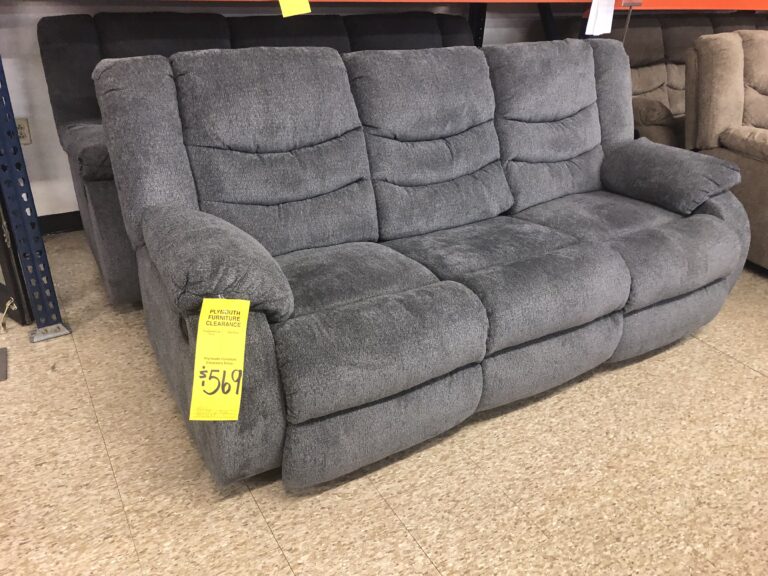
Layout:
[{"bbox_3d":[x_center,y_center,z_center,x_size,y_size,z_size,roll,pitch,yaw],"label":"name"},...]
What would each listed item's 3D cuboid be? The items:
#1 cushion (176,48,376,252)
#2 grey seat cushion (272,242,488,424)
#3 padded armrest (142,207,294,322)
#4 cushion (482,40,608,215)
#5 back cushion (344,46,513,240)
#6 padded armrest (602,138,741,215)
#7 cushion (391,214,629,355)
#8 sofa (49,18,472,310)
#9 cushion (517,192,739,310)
[{"bbox_3d":[-0.368,-0.456,2.104,0.625,0.660,0.230,-14,13,-28],"label":"cushion"},{"bbox_3d":[-0.116,0.064,1.877,0.625,0.210,0.655,-14,33,-28],"label":"grey seat cushion"},{"bbox_3d":[-0.476,-0.067,1.693,0.280,0.190,0.505,-14,33,-28],"label":"padded armrest"},{"bbox_3d":[0.699,-0.716,2.691,0.625,0.660,0.230,-14,13,-28],"label":"cushion"},{"bbox_3d":[0.166,-0.586,2.397,0.620,0.660,0.230,-14,13,-28],"label":"back cushion"},{"bbox_3d":[1.214,-0.477,2.631,0.270,0.190,0.515,-14,33,-28],"label":"padded armrest"},{"bbox_3d":[0.417,-0.066,2.171,0.620,0.210,0.655,-14,33,-28],"label":"cushion"},{"bbox_3d":[-0.324,-0.726,2.948,2.140,1.020,0.950,-14,33,-28],"label":"sofa"},{"bbox_3d":[0.950,-0.196,2.464,0.625,0.210,0.655,-14,33,-28],"label":"cushion"}]

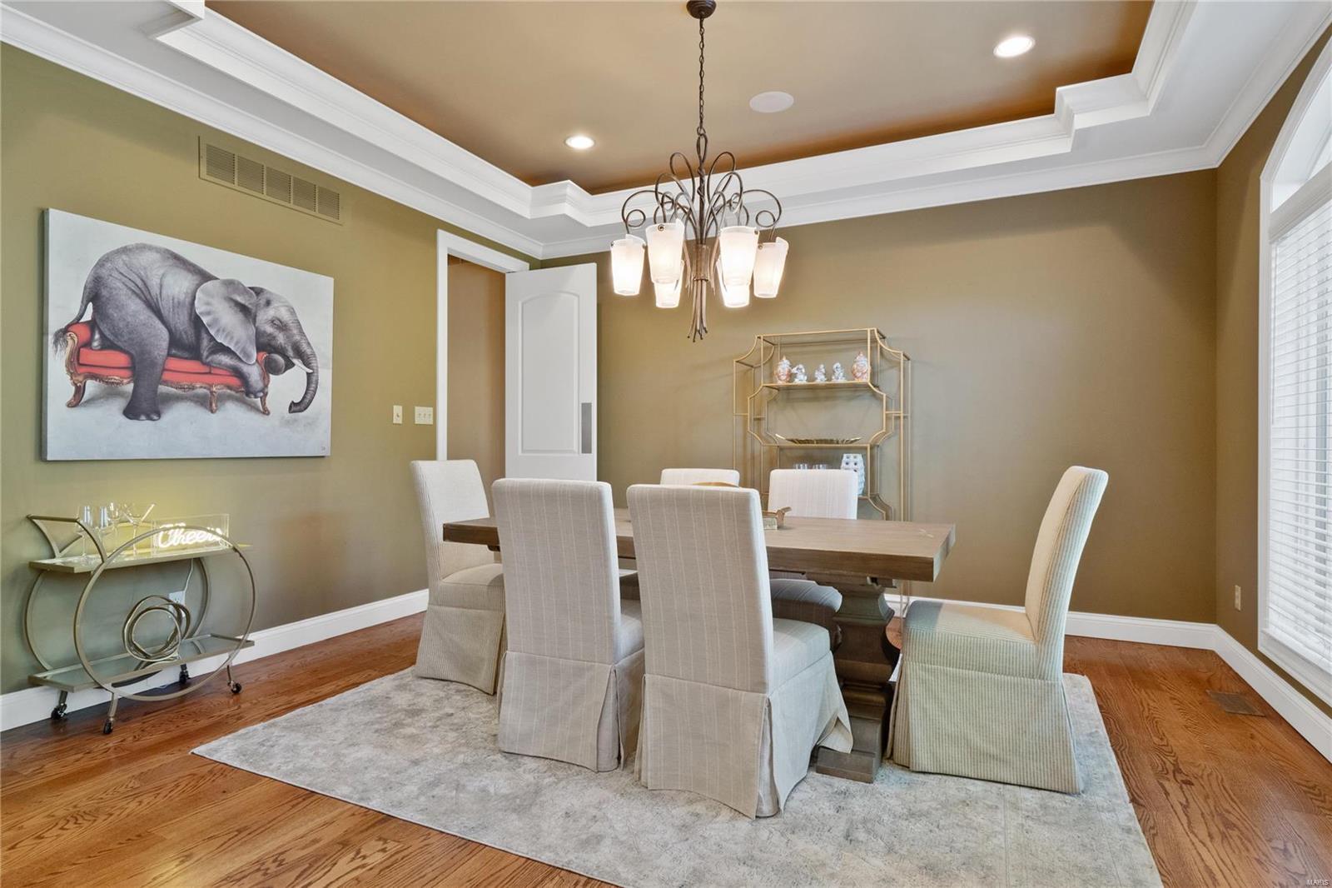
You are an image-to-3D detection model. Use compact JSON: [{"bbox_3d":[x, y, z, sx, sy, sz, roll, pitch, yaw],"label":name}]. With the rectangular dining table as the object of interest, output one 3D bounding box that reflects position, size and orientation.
[{"bbox_3d":[0.140,0.708,2.722,1.850,0.760,0.925,0,0,26],"label":"rectangular dining table"}]

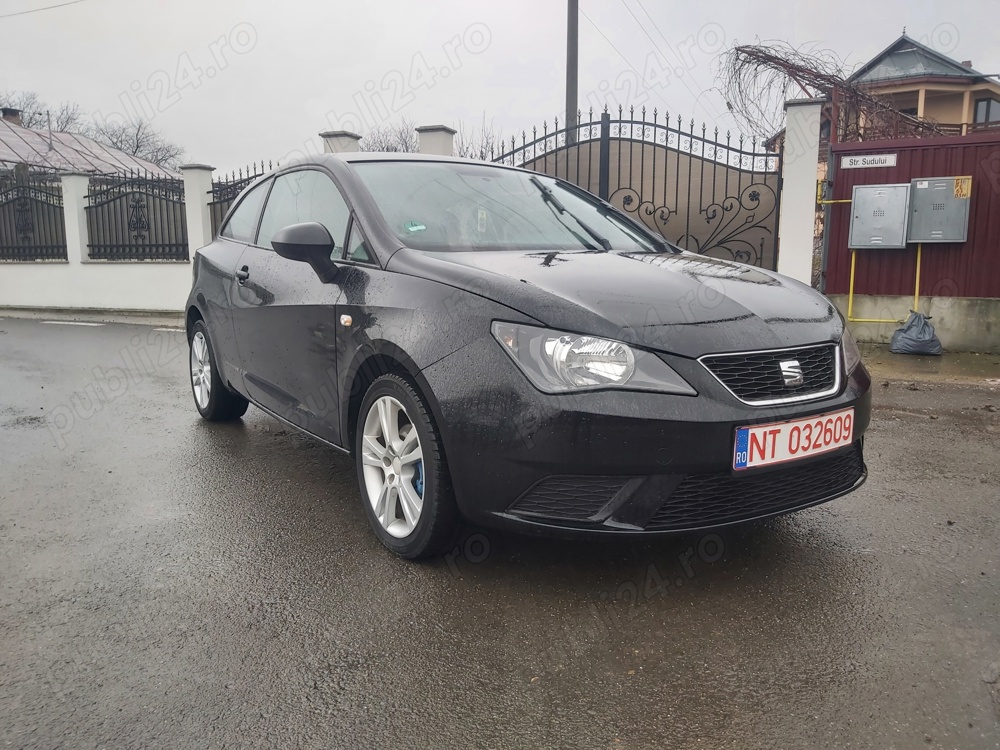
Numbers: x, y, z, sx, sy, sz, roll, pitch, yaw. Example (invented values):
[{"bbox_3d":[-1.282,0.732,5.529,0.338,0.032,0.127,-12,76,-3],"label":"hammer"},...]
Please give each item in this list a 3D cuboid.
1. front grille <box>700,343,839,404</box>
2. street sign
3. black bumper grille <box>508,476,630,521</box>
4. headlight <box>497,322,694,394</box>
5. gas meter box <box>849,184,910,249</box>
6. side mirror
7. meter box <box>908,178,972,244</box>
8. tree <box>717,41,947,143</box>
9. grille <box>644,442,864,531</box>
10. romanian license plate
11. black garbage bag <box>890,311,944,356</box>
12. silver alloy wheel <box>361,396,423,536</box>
[{"bbox_3d":[0.792,-0.005,2.064,0.640,0.150,0.090,-6,10,-34],"label":"front grille"},{"bbox_3d":[3.660,-2.118,7.450,0.470,0.120,0.015,5,10,30],"label":"street sign"},{"bbox_3d":[0.185,0.312,1.902,0.320,0.120,0.080,1,9,4],"label":"black bumper grille"},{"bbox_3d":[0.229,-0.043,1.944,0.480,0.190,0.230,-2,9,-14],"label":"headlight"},{"bbox_3d":[3.744,-1.555,7.394,0.485,0.600,0.220,5,10,30],"label":"gas meter box"},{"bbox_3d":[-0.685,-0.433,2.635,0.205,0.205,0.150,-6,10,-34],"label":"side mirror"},{"bbox_3d":[4.174,-1.559,7.124,0.485,0.600,0.220,5,10,30],"label":"meter box"},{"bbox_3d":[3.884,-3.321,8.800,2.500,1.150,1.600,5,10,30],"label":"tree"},{"bbox_3d":[0.793,0.287,2.105,0.970,0.155,0.120,-6,10,-34],"label":"grille"},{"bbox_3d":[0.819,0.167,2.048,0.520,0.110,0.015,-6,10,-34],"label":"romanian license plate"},{"bbox_3d":[3.928,-0.383,7.100,0.450,0.390,0.370,5,10,30],"label":"black garbage bag"},{"bbox_3d":[-0.269,0.268,2.309,0.160,0.430,0.430,-6,10,-34],"label":"silver alloy wheel"}]

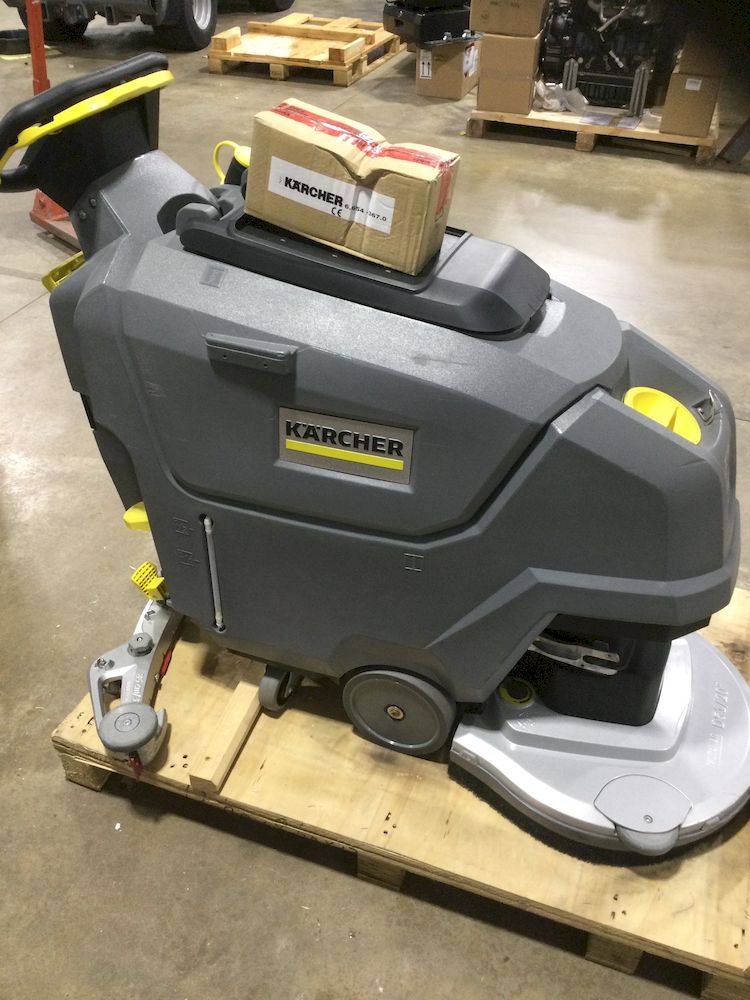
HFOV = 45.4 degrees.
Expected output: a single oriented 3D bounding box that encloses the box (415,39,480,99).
[{"bbox_3d":[0.442,-2.546,5.188,0.275,0.310,0.370,15,42,18],"label":"box"}]

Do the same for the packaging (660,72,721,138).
[{"bbox_3d":[1.499,-1.886,4.219,0.213,0.265,0.210,14,42,17],"label":"packaging"}]

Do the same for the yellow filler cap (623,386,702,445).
[{"bbox_3d":[0.389,-0.105,1.231,0.117,0.032,0.117,13,45,-13],"label":"yellow filler cap"}]

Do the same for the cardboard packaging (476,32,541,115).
[{"bbox_3d":[0.685,-2.150,4.482,0.258,0.348,0.220,12,41,15],"label":"cardboard packaging"}]

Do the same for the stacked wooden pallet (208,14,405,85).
[{"bbox_3d":[-0.381,-2.960,5.775,0.950,0.208,1.080,15,42,18],"label":"stacked wooden pallet"}]

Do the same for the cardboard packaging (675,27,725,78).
[{"bbox_3d":[1.512,-2.045,4.074,0.180,0.165,0.200,14,42,17],"label":"cardboard packaging"}]

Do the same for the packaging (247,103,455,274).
[{"bbox_3d":[-0.031,-0.407,1.160,0.246,0.128,0.097,24,43,11],"label":"packaging"}]

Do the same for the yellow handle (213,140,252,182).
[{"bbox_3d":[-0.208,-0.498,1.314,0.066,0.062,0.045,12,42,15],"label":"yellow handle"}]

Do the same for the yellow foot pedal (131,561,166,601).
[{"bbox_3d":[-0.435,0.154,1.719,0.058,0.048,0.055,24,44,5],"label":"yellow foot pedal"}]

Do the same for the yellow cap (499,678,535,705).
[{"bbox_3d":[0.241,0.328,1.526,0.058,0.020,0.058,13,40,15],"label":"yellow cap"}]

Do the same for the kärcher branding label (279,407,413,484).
[{"bbox_3d":[-0.039,-0.076,1.215,0.188,0.088,0.008,12,42,15],"label":"kärcher branding label"}]

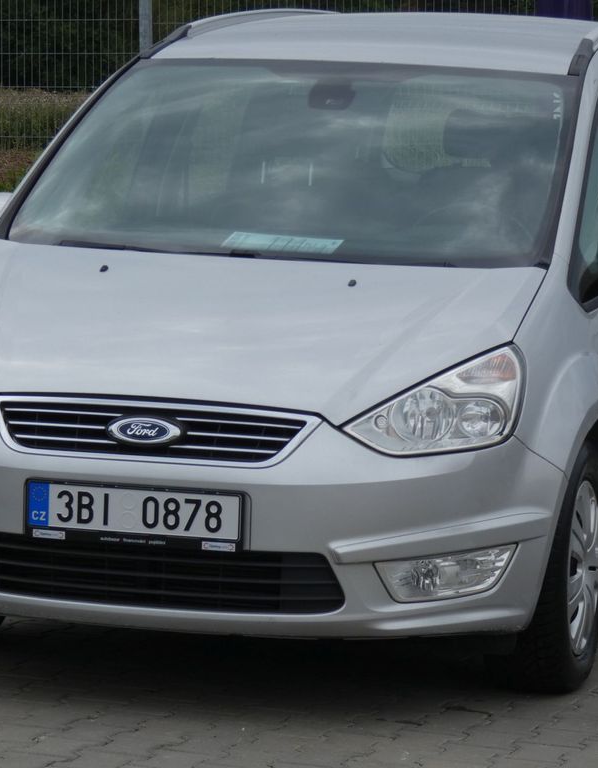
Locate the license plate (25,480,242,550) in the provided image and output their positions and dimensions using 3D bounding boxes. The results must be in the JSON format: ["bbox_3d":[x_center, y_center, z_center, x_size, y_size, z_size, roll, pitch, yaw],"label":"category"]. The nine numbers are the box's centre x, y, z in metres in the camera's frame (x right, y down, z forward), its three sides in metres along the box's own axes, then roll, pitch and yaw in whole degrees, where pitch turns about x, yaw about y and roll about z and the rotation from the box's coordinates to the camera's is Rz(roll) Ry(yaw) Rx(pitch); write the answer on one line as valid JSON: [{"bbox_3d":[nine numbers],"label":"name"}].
[{"bbox_3d":[-0.381,0.303,7.845,0.525,0.125,0.022,3,3,15],"label":"license plate"}]

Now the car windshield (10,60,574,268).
[{"bbox_3d":[0.011,-0.607,9.088,1.430,0.140,1.040,3,36,15],"label":"car windshield"}]

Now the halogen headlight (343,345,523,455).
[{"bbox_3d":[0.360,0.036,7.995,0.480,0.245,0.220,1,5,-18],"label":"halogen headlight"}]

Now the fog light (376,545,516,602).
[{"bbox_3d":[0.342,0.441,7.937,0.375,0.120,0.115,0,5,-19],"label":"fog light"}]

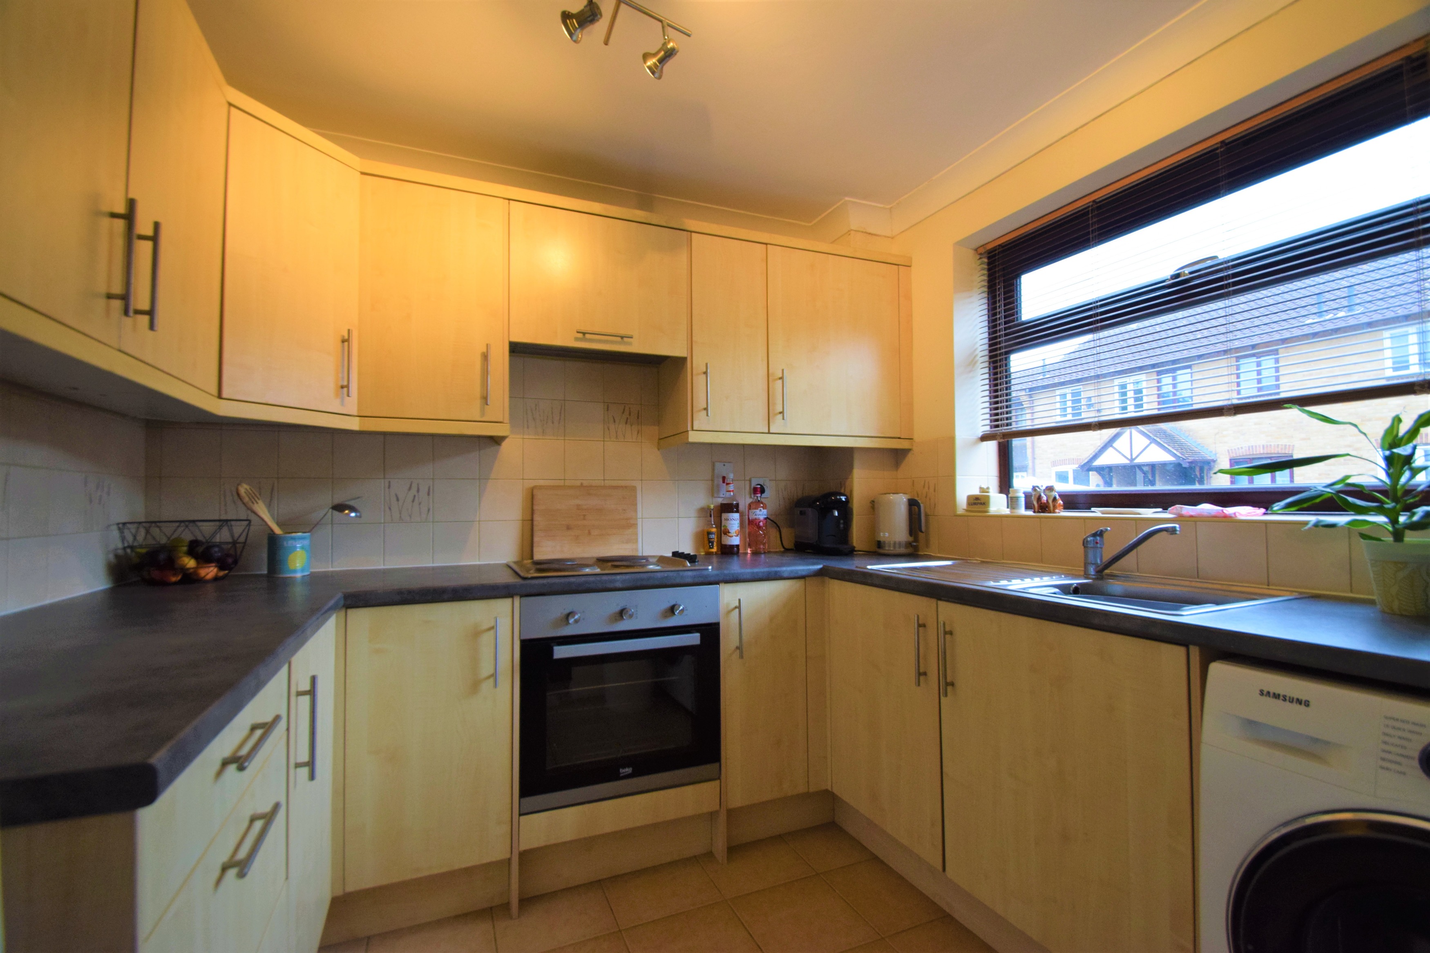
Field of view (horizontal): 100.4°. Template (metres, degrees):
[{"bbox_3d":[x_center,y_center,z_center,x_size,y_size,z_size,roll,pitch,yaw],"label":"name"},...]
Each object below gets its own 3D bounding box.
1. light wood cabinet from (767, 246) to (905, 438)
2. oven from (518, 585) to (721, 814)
[{"bbox_3d":[0.418,-0.505,2.490,0.599,0.714,0.350,1,-3,-22],"label":"light wood cabinet"},{"bbox_3d":[-0.359,0.654,2.003,0.595,0.598,0.535,1,-3,-22],"label":"oven"}]

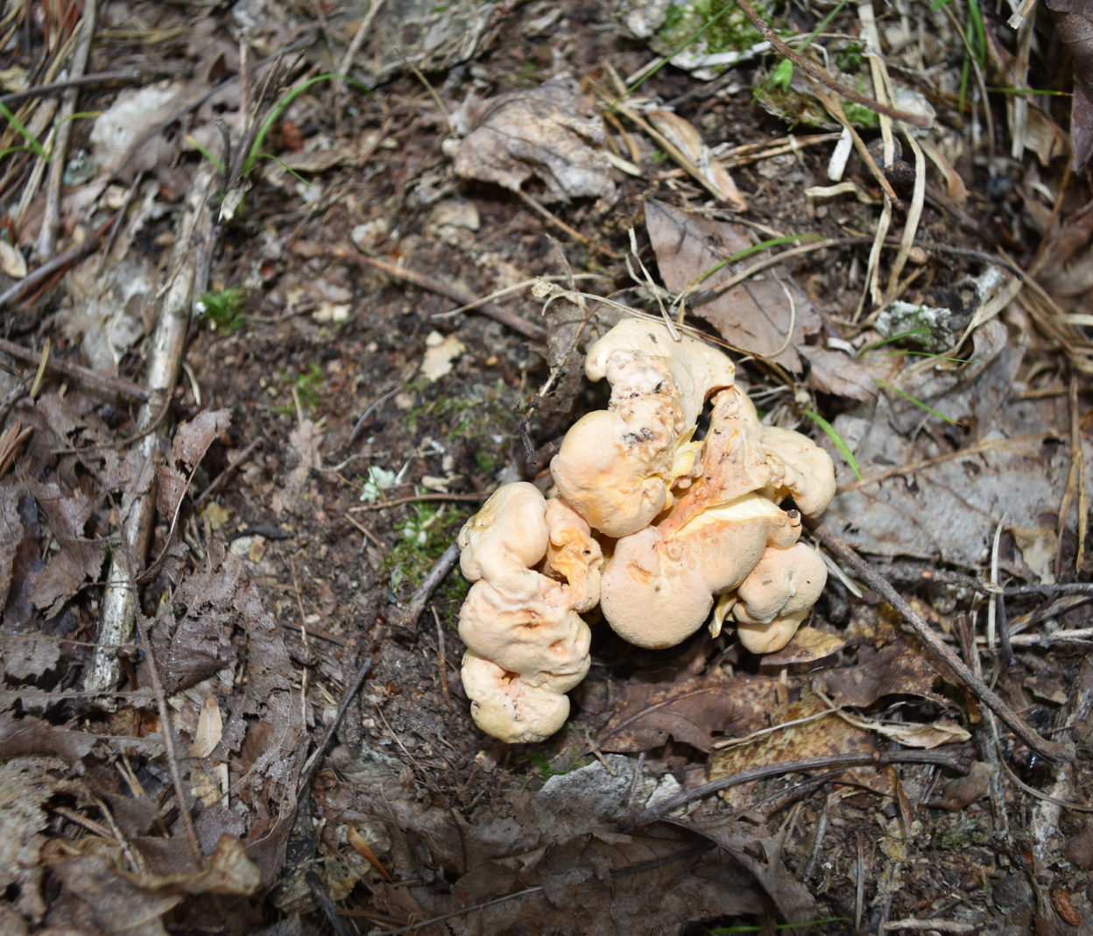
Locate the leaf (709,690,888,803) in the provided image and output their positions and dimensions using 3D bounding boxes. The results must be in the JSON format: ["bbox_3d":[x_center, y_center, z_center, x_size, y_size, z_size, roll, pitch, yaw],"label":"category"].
[{"bbox_3d":[0.102,0.114,0.430,0.071,0.011,0.042,-3,58,-2],"label":"leaf"}]

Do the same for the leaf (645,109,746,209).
[{"bbox_3d":[0.089,-0.180,0.609,0.014,0.012,0.088,-30,63,-17],"label":"leaf"}]

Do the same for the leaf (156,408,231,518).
[{"bbox_3d":[-0.169,-0.006,0.493,0.020,0.022,0.053,25,61,15],"label":"leaf"}]

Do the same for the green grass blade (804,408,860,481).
[{"bbox_3d":[0.128,-0.012,0.469,0.006,0.012,0.045,-24,59,-15],"label":"green grass blade"}]

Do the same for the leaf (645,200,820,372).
[{"bbox_3d":[0.089,-0.097,0.531,0.128,0.018,0.058,37,63,22],"label":"leaf"}]

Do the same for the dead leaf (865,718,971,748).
[{"bbox_3d":[0.152,0.109,0.429,0.043,0.011,0.011,3,58,2],"label":"dead leaf"}]

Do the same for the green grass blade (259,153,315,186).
[{"bbox_3d":[-0.143,-0.159,0.569,0.040,0.012,0.011,35,63,21],"label":"green grass blade"}]

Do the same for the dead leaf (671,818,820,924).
[{"bbox_3d":[0.080,0.147,0.401,0.064,0.016,0.024,36,65,20],"label":"dead leaf"}]

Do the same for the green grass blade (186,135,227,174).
[{"bbox_3d":[-0.194,-0.177,0.598,0.021,0.017,0.007,25,61,15],"label":"green grass blade"}]

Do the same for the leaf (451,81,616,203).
[{"bbox_3d":[-0.007,-0.173,0.573,0.090,0.035,0.078,0,56,0],"label":"leaf"}]

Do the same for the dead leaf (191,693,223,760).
[{"bbox_3d":[-0.129,0.099,0.404,0.010,0.005,0.025,-1,56,-1],"label":"dead leaf"}]

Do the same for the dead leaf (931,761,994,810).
[{"bbox_3d":[0.155,0.118,0.393,0.032,0.009,0.013,-26,60,-16],"label":"dead leaf"}]

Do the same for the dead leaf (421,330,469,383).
[{"bbox_3d":[-0.055,-0.059,0.539,0.020,0.007,0.028,28,62,16],"label":"dead leaf"}]

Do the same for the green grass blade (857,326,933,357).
[{"bbox_3d":[0.166,-0.062,0.504,0.044,0.008,0.005,-22,59,-14],"label":"green grass blade"}]

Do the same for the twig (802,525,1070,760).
[{"bbox_3d":[0.152,0.066,0.421,0.010,0.011,0.137,-35,63,-21],"label":"twig"}]

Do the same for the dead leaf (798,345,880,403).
[{"bbox_3d":[0.137,-0.045,0.496,0.039,0.011,0.031,7,56,5],"label":"dead leaf"}]

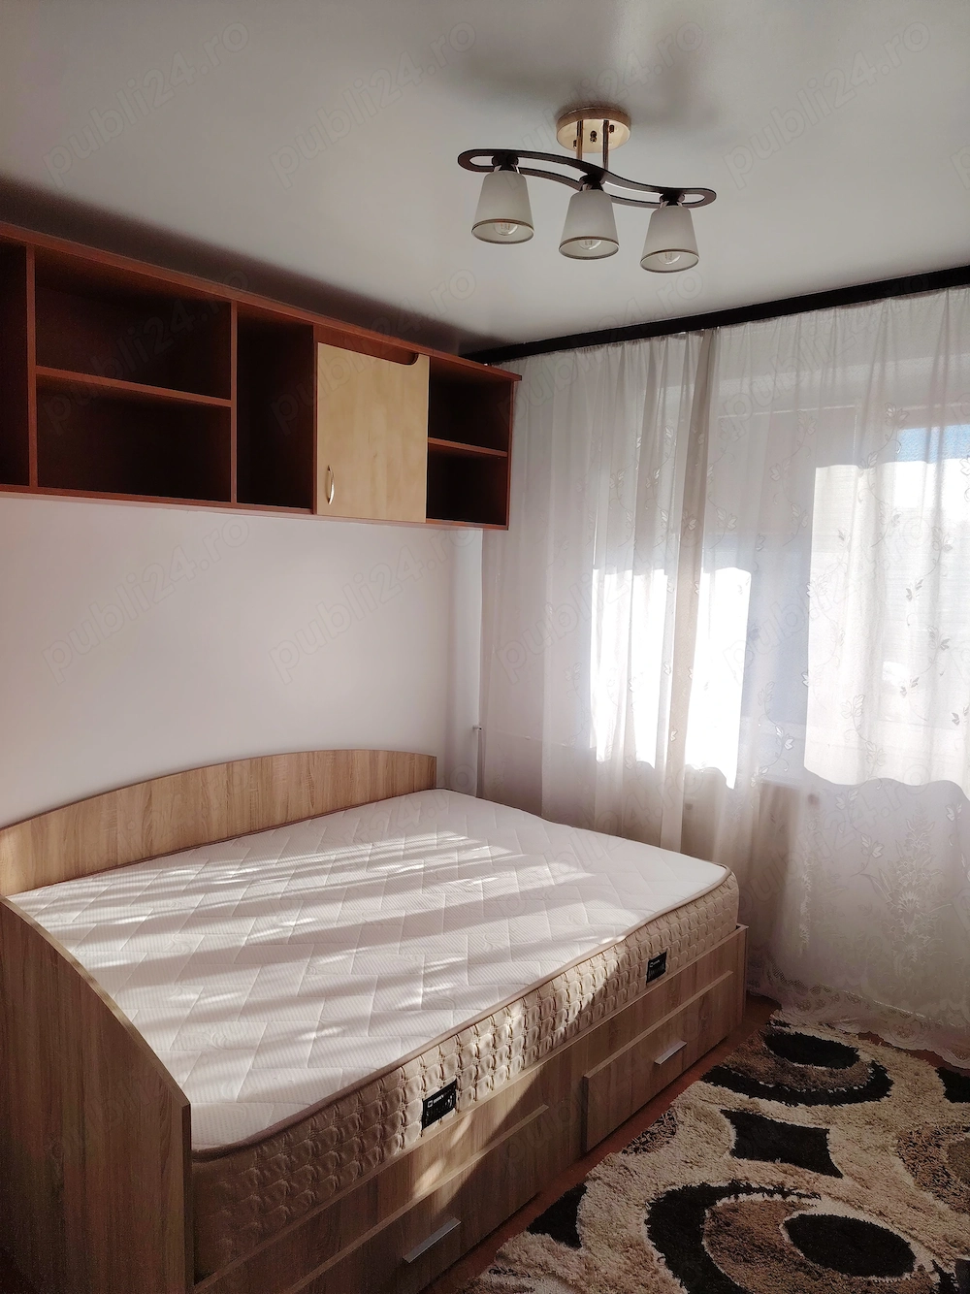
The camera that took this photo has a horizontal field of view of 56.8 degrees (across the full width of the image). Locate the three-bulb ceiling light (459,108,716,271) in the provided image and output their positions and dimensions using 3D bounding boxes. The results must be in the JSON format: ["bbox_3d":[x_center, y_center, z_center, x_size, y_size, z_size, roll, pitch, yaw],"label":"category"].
[{"bbox_3d":[0.218,-0.935,1.825,0.556,0.242,0.151,0,6,-22],"label":"three-bulb ceiling light"}]

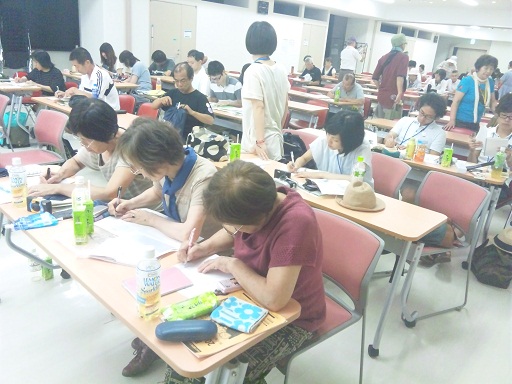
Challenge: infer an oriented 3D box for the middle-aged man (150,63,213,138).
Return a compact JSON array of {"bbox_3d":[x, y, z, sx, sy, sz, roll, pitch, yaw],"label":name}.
[{"bbox_3d":[-0.765,-0.530,3.876,0.540,1.180,0.700,17,22,33],"label":"middle-aged man"}]

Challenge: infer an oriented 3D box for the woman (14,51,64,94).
[{"bbox_3d":[-2.833,-1.287,5.821,0.680,1.200,0.520,-10,23,-37],"label":"woman"}]

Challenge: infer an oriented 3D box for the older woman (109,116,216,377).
[{"bbox_3d":[-0.374,0.231,1.946,0.660,1.150,0.520,-12,24,-39],"label":"older woman"}]

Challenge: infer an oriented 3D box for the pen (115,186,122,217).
[{"bbox_3d":[-0.569,0.037,1.780,0.011,0.138,0.011,18,-33,-32],"label":"pen"}]

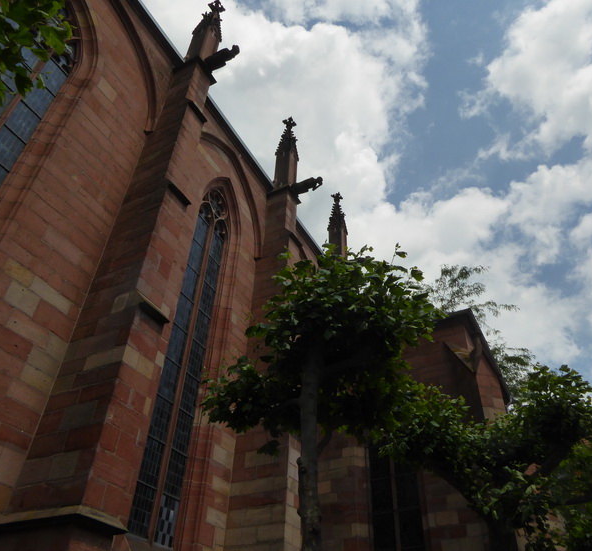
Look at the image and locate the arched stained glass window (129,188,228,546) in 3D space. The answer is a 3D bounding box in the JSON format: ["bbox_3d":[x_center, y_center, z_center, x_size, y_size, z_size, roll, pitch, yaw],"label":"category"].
[{"bbox_3d":[-2.763,1.193,13.822,0.296,10.977,1.433,-17,-44,21],"label":"arched stained glass window"}]

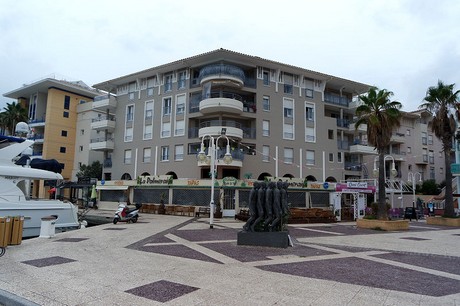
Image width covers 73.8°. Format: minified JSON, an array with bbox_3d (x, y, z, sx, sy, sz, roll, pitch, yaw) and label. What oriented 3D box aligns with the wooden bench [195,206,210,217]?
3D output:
[{"bbox_3d":[-1.681,4.215,21.939,1.200,0.800,0.600,-3,-9,30],"label":"wooden bench"}]

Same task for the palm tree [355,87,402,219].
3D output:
[{"bbox_3d":[8.352,-0.026,17.224,2.500,7.500,2.500,-2,-8,26],"label":"palm tree"}]

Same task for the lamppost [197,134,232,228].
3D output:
[{"bbox_3d":[-0.769,1.410,15.619,1.700,4.750,1.700,2,-8,-3],"label":"lamppost"}]

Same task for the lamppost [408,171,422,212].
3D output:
[{"bbox_3d":[22.664,4.827,37.783,1.700,4.750,1.700,-3,-9,31],"label":"lamppost"}]

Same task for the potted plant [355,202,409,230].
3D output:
[{"bbox_3d":[8.429,3.427,16.770,1.950,1.450,1.950,5,-8,-27],"label":"potted plant"}]

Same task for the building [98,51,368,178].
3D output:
[{"bbox_3d":[0.028,-1.320,37.090,36.000,15.800,17.500,1,-8,3],"label":"building"}]

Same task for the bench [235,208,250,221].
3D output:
[{"bbox_3d":[1.040,4.060,20.320,1.250,0.800,0.600,-4,-9,36],"label":"bench"}]

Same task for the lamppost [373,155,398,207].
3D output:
[{"bbox_3d":[11.447,2.624,22.860,1.700,4.750,1.700,-2,-8,26],"label":"lamppost"}]

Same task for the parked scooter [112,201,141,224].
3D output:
[{"bbox_3d":[-5.636,3.234,16.739,0.720,1.220,1.820,-6,-10,43],"label":"parked scooter"}]

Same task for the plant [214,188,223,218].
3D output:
[{"bbox_3d":[-0.791,3.610,22.023,0.580,2.060,0.580,1,-7,0],"label":"plant"}]

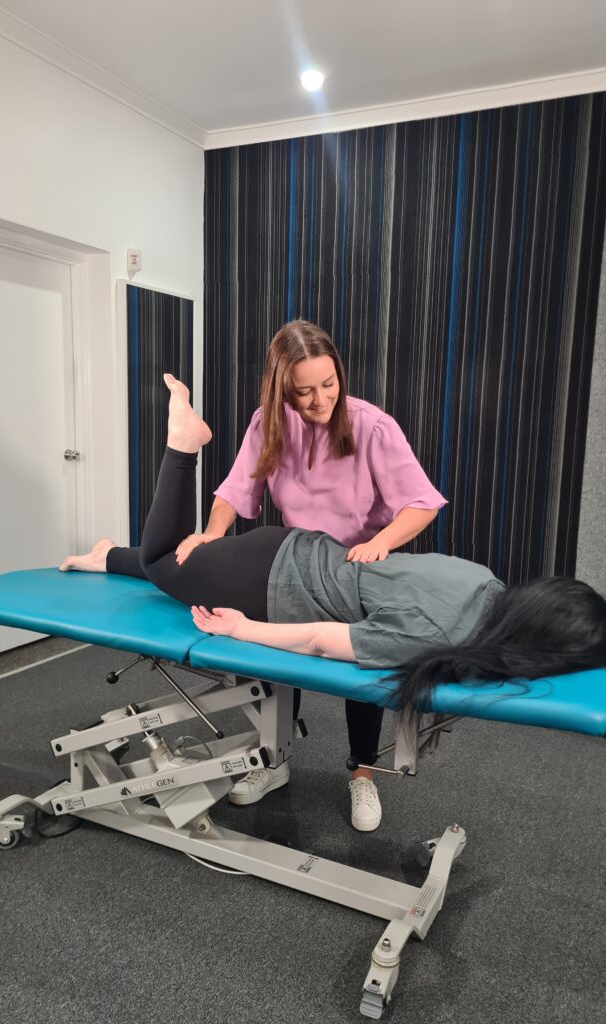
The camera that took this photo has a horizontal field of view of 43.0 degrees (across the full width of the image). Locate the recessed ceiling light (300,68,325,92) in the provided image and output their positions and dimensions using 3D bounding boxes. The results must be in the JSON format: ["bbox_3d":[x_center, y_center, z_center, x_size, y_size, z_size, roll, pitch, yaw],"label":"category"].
[{"bbox_3d":[0.048,-2.158,3.846,0.100,0.040,0.100,5,9,26],"label":"recessed ceiling light"}]

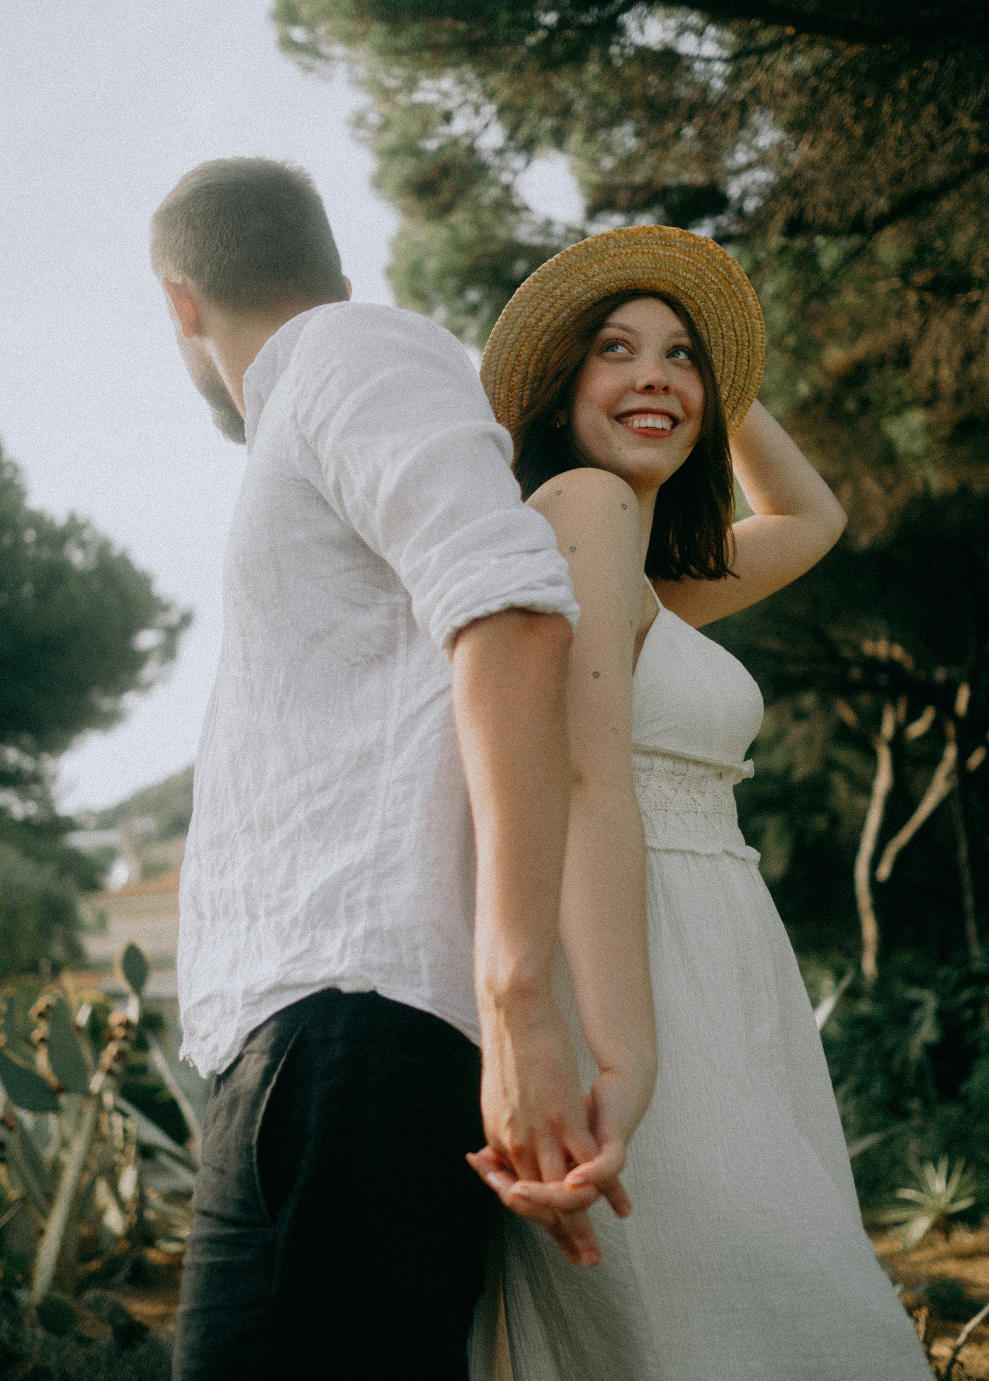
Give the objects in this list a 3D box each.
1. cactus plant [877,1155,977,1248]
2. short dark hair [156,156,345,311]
[{"bbox_3d":[1.619,1.912,5.400,0.370,0.310,0.370,0,-12,0],"label":"cactus plant"},{"bbox_3d":[-0.231,-0.419,1.360,0.172,0.162,0.200,7,-14,-31],"label":"short dark hair"}]

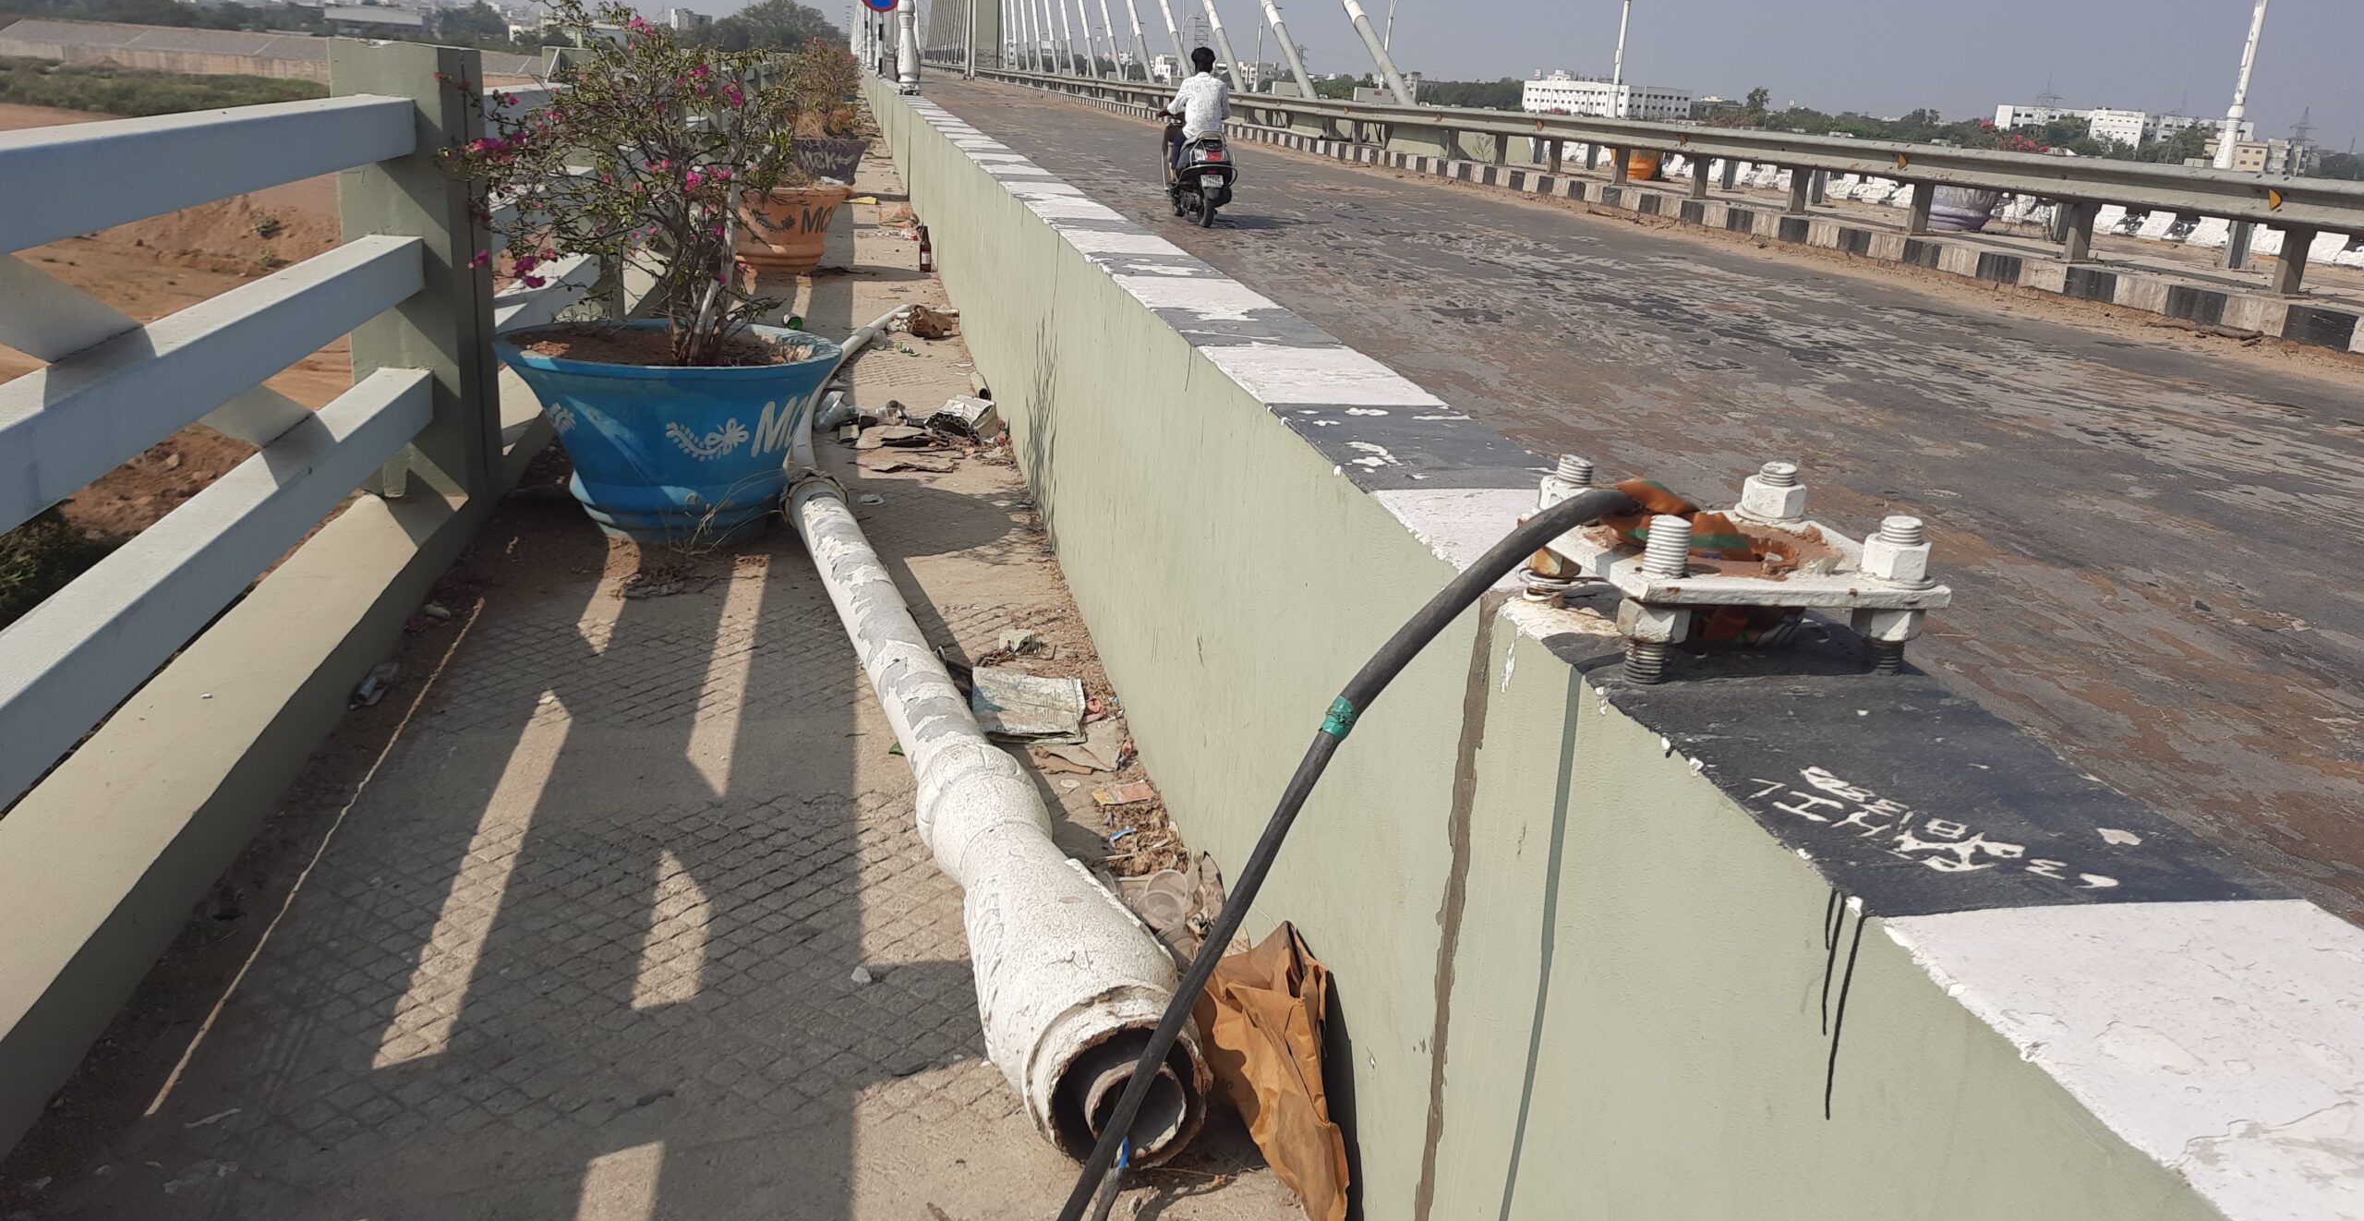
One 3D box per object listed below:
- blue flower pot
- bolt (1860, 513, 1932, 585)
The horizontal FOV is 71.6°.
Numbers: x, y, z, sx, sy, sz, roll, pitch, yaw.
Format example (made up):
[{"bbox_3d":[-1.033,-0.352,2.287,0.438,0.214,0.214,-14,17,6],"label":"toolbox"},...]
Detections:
[{"bbox_3d":[-1.487,-0.527,4.824,0.949,0.528,0.949,0,19,-12],"label":"blue flower pot"},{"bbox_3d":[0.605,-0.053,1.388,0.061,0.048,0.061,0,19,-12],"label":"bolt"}]

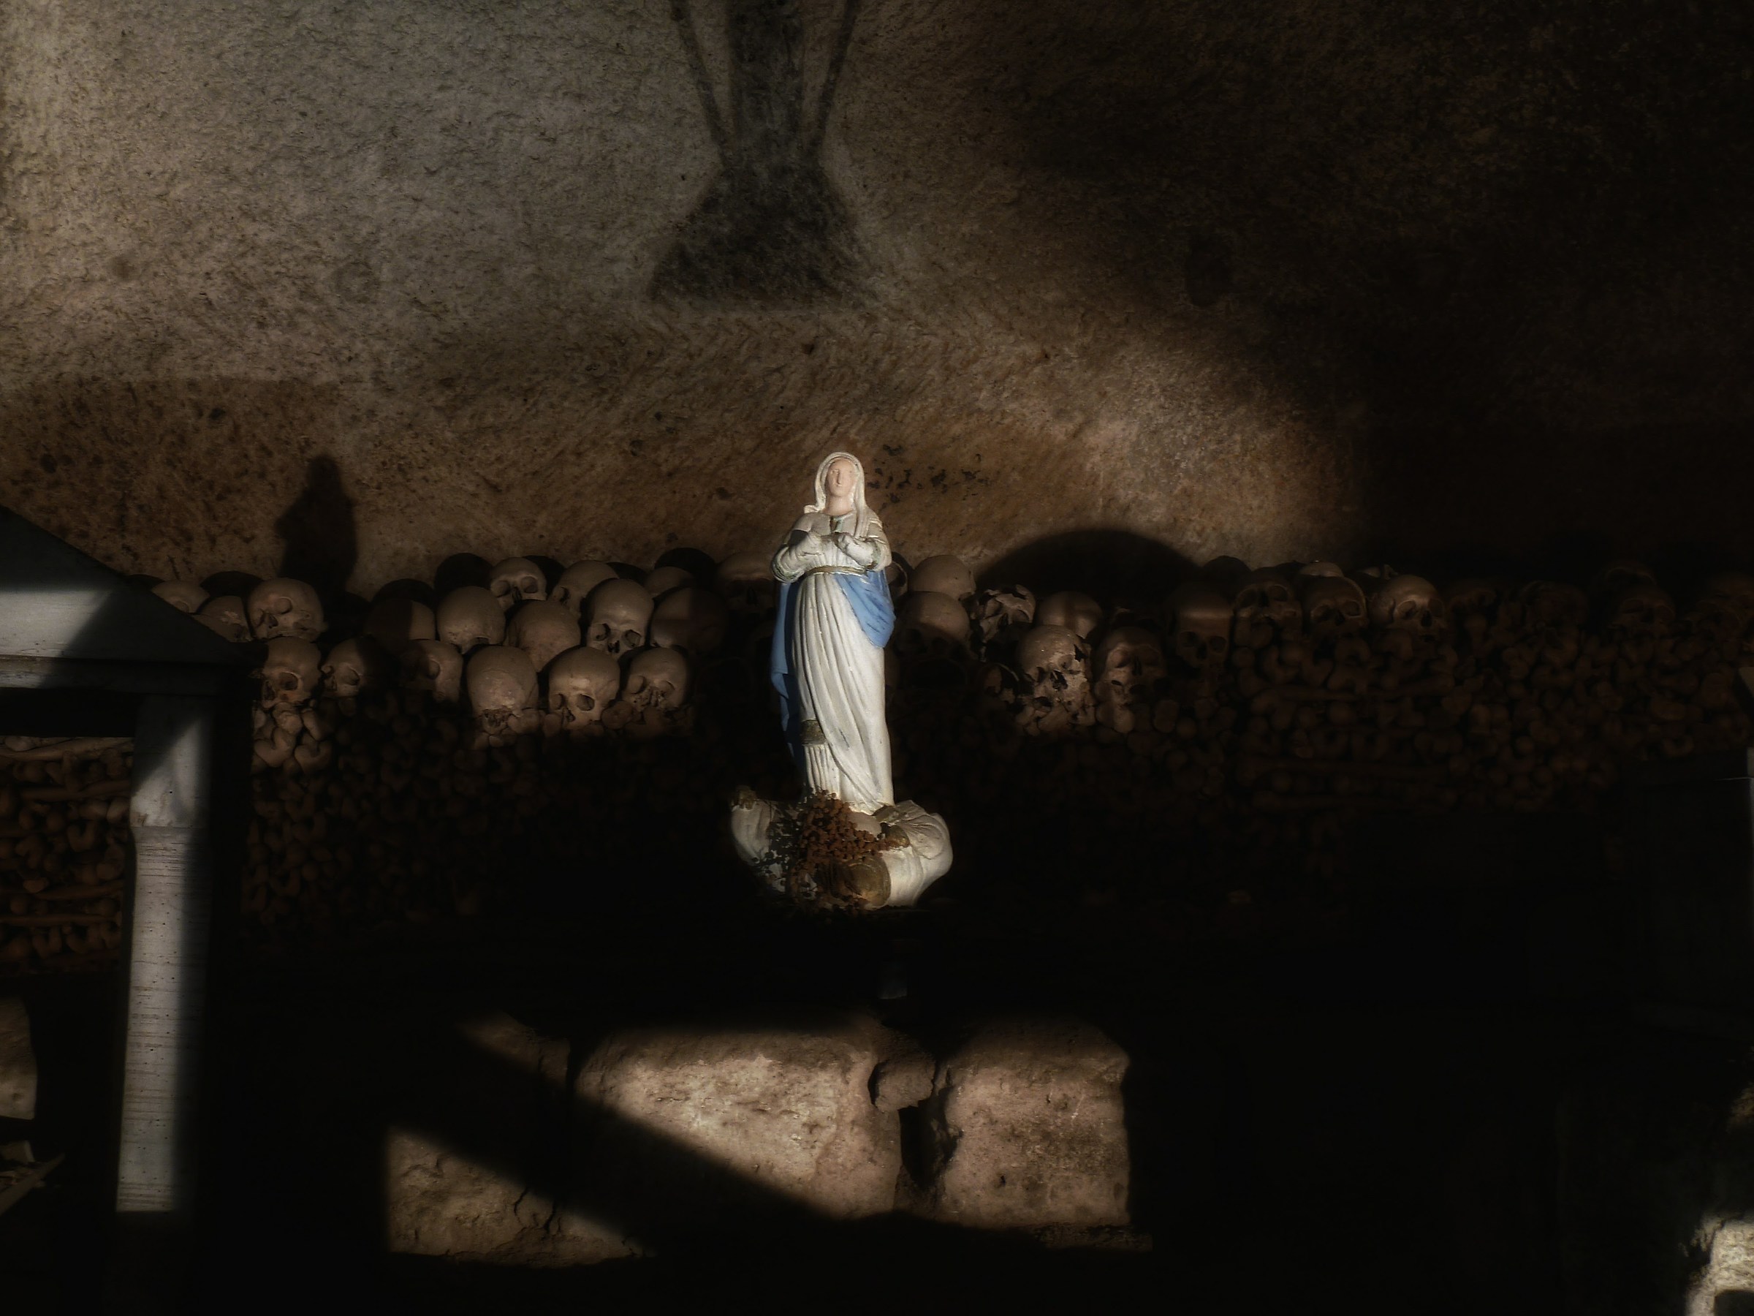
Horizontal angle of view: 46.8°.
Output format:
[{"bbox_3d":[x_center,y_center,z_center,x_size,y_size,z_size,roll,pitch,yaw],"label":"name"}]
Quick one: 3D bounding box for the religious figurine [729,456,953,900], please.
[{"bbox_3d":[-0.048,0.026,2.700,0.290,0.610,0.220,-1,-6,5],"label":"religious figurine"}]

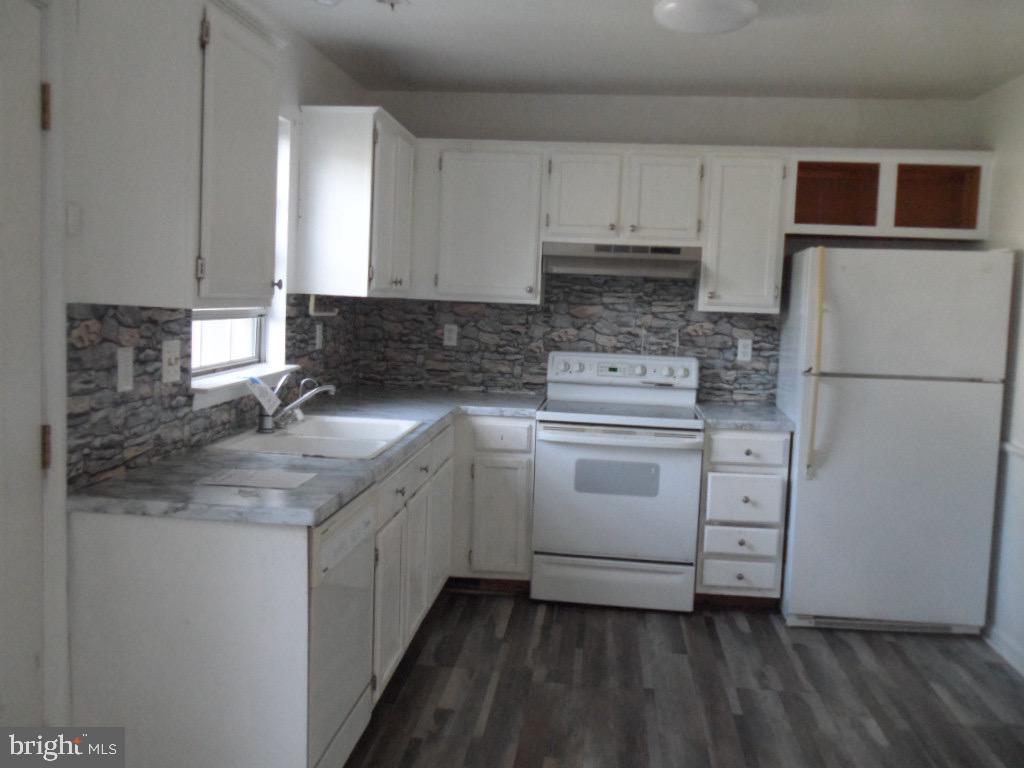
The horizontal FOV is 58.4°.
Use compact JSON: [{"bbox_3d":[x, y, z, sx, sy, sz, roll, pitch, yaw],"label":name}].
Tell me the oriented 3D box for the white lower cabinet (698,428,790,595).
[{"bbox_3d":[1.079,0.570,4.443,0.382,0.790,0.620,3,6,6],"label":"white lower cabinet"}]

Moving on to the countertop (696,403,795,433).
[{"bbox_3d":[1.101,0.159,4.468,0.387,0.042,0.640,3,6,6],"label":"countertop"}]

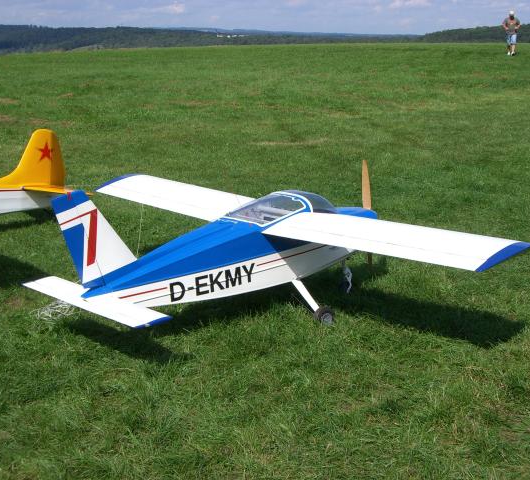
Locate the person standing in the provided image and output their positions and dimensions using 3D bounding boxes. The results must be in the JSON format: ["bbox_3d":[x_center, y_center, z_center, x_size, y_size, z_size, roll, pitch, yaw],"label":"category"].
[{"bbox_3d":[9.734,-8.121,39.973,0.680,1.780,0.450,3,12,13],"label":"person standing"}]

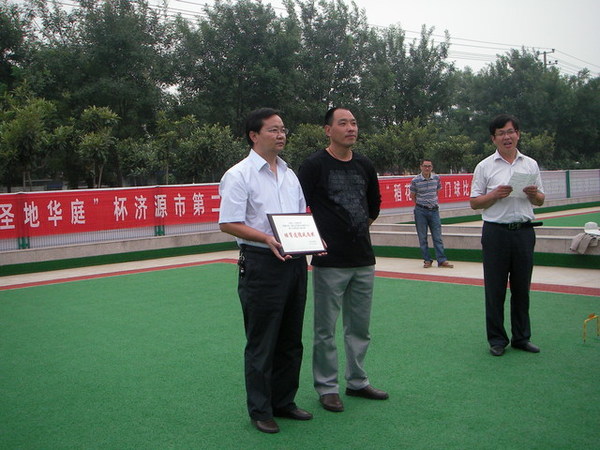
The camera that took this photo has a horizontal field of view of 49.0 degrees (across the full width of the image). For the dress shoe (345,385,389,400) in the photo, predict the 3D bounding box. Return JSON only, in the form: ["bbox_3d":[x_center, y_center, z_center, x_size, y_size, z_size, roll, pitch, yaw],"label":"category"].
[{"bbox_3d":[0.411,1.009,4.075,0.285,0.110,0.105,-1,3,28],"label":"dress shoe"}]

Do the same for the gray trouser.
[{"bbox_3d":[0.259,0.567,3.992,0.410,0.910,0.310,-4,3,-29],"label":"gray trouser"}]

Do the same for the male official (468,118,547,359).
[{"bbox_3d":[1.584,0.073,5.076,0.550,1.770,0.420,-3,3,-3],"label":"male official"}]

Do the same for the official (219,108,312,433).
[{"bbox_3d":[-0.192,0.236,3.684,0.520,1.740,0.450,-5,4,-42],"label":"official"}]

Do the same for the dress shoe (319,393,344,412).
[{"bbox_3d":[0.167,1.024,3.941,0.105,0.110,0.285,-4,3,-24],"label":"dress shoe"}]

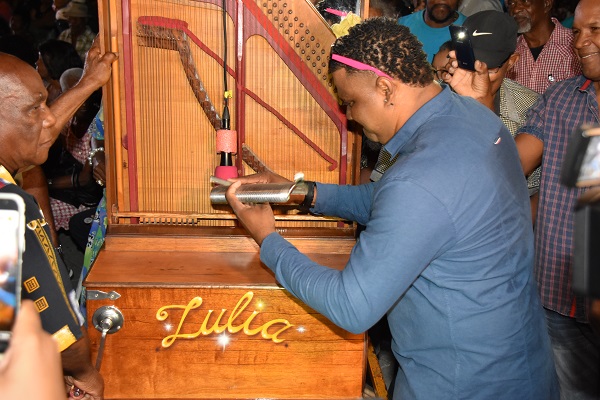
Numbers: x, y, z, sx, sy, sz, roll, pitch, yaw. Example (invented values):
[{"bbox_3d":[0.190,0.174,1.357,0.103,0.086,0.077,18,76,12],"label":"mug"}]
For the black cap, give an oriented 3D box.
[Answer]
[{"bbox_3d":[0.569,-0.479,2.600,0.175,0.130,0.250,9,41,18],"label":"black cap"}]

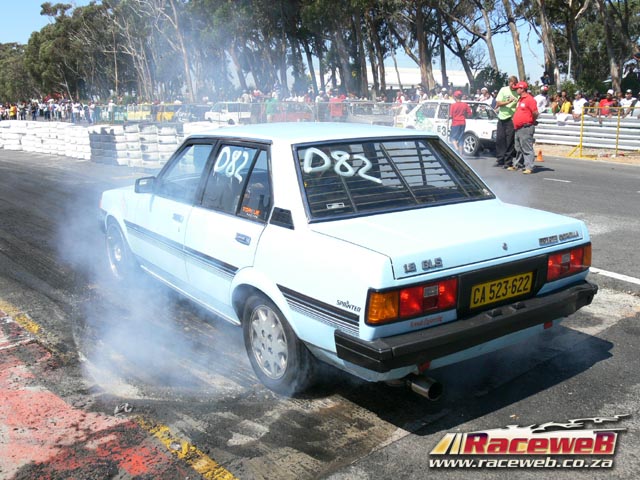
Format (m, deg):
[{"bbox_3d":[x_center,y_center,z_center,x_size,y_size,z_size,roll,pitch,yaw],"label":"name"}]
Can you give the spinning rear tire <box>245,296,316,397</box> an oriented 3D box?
[{"bbox_3d":[-0.199,0.529,3.482,0.190,0.575,0.575,-9,15,-35],"label":"spinning rear tire"}]

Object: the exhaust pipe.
[{"bbox_3d":[0.474,0.664,2.941,0.085,0.085,0.165,-9,15,-35],"label":"exhaust pipe"}]

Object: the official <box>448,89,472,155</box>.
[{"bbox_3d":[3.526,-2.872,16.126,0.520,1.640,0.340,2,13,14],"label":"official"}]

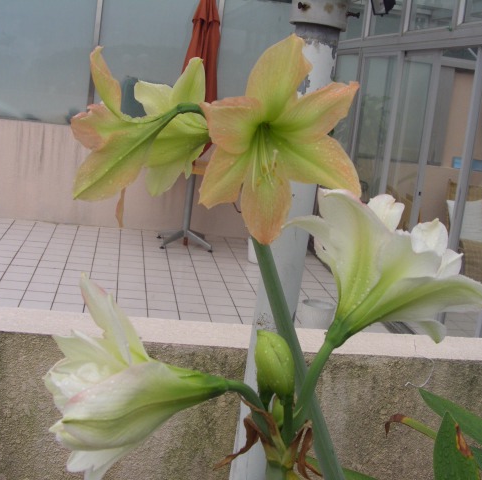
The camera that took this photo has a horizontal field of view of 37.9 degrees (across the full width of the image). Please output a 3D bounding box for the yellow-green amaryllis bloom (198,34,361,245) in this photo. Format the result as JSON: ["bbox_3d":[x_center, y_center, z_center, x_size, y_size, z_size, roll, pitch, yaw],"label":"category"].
[{"bbox_3d":[0.032,-0.082,0.575,0.145,0.172,0.090,6,13,-13],"label":"yellow-green amaryllis bloom"}]

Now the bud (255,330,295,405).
[{"bbox_3d":[0.026,0.095,0.530,0.029,0.054,0.029,-7,6,1],"label":"bud"}]

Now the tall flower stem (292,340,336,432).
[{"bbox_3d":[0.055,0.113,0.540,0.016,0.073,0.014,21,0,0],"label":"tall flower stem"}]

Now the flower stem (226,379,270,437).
[{"bbox_3d":[0.006,0.128,0.540,0.053,0.021,0.013,52,0,0],"label":"flower stem"}]

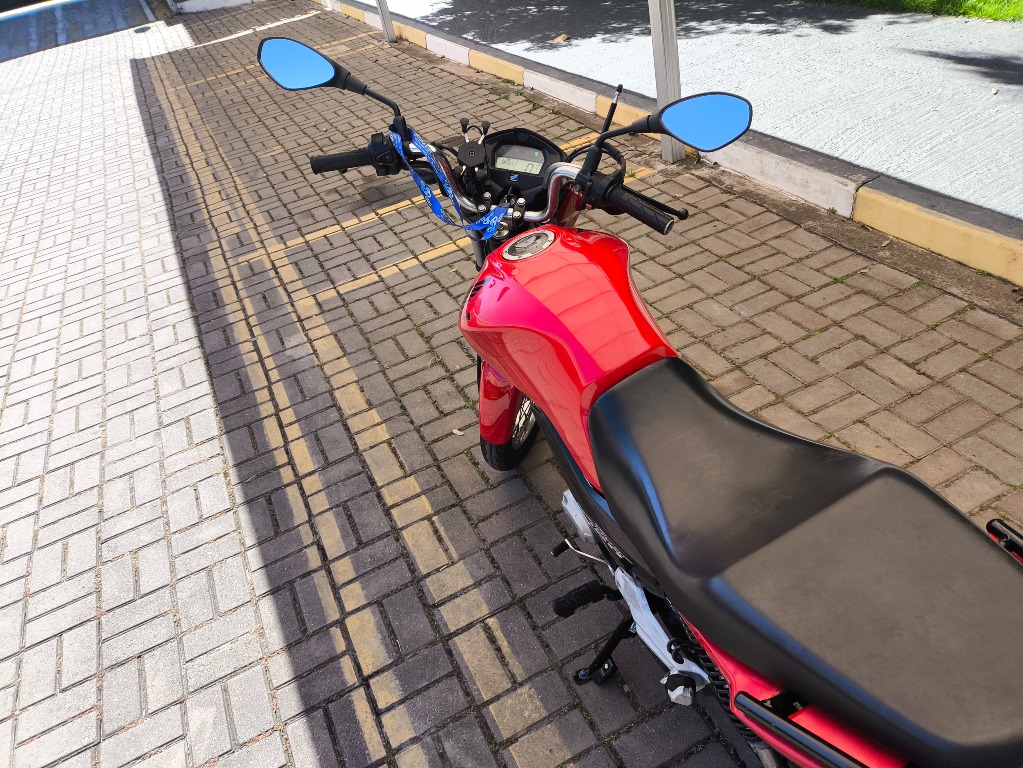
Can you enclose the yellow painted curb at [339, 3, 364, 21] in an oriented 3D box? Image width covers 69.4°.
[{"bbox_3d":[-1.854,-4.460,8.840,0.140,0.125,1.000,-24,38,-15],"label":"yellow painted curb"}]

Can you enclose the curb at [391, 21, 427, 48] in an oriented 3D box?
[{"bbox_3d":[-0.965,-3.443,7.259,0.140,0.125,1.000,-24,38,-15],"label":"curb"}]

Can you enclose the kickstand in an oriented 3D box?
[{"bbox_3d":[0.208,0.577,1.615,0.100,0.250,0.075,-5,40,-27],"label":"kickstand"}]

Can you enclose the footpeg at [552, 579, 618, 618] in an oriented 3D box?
[{"bbox_3d":[0.157,0.449,1.545,0.120,0.042,0.042,-30,40,-9],"label":"footpeg"}]

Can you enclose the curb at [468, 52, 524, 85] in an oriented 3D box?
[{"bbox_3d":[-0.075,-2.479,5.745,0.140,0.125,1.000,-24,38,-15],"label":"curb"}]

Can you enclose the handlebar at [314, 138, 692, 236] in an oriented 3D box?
[{"bbox_3d":[-0.033,-0.384,1.461,0.730,0.170,0.200,13,40,11],"label":"handlebar"}]

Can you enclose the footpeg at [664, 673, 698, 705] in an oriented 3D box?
[{"bbox_3d":[0.291,0.524,1.264,0.047,0.072,0.047,-24,38,-14],"label":"footpeg"}]

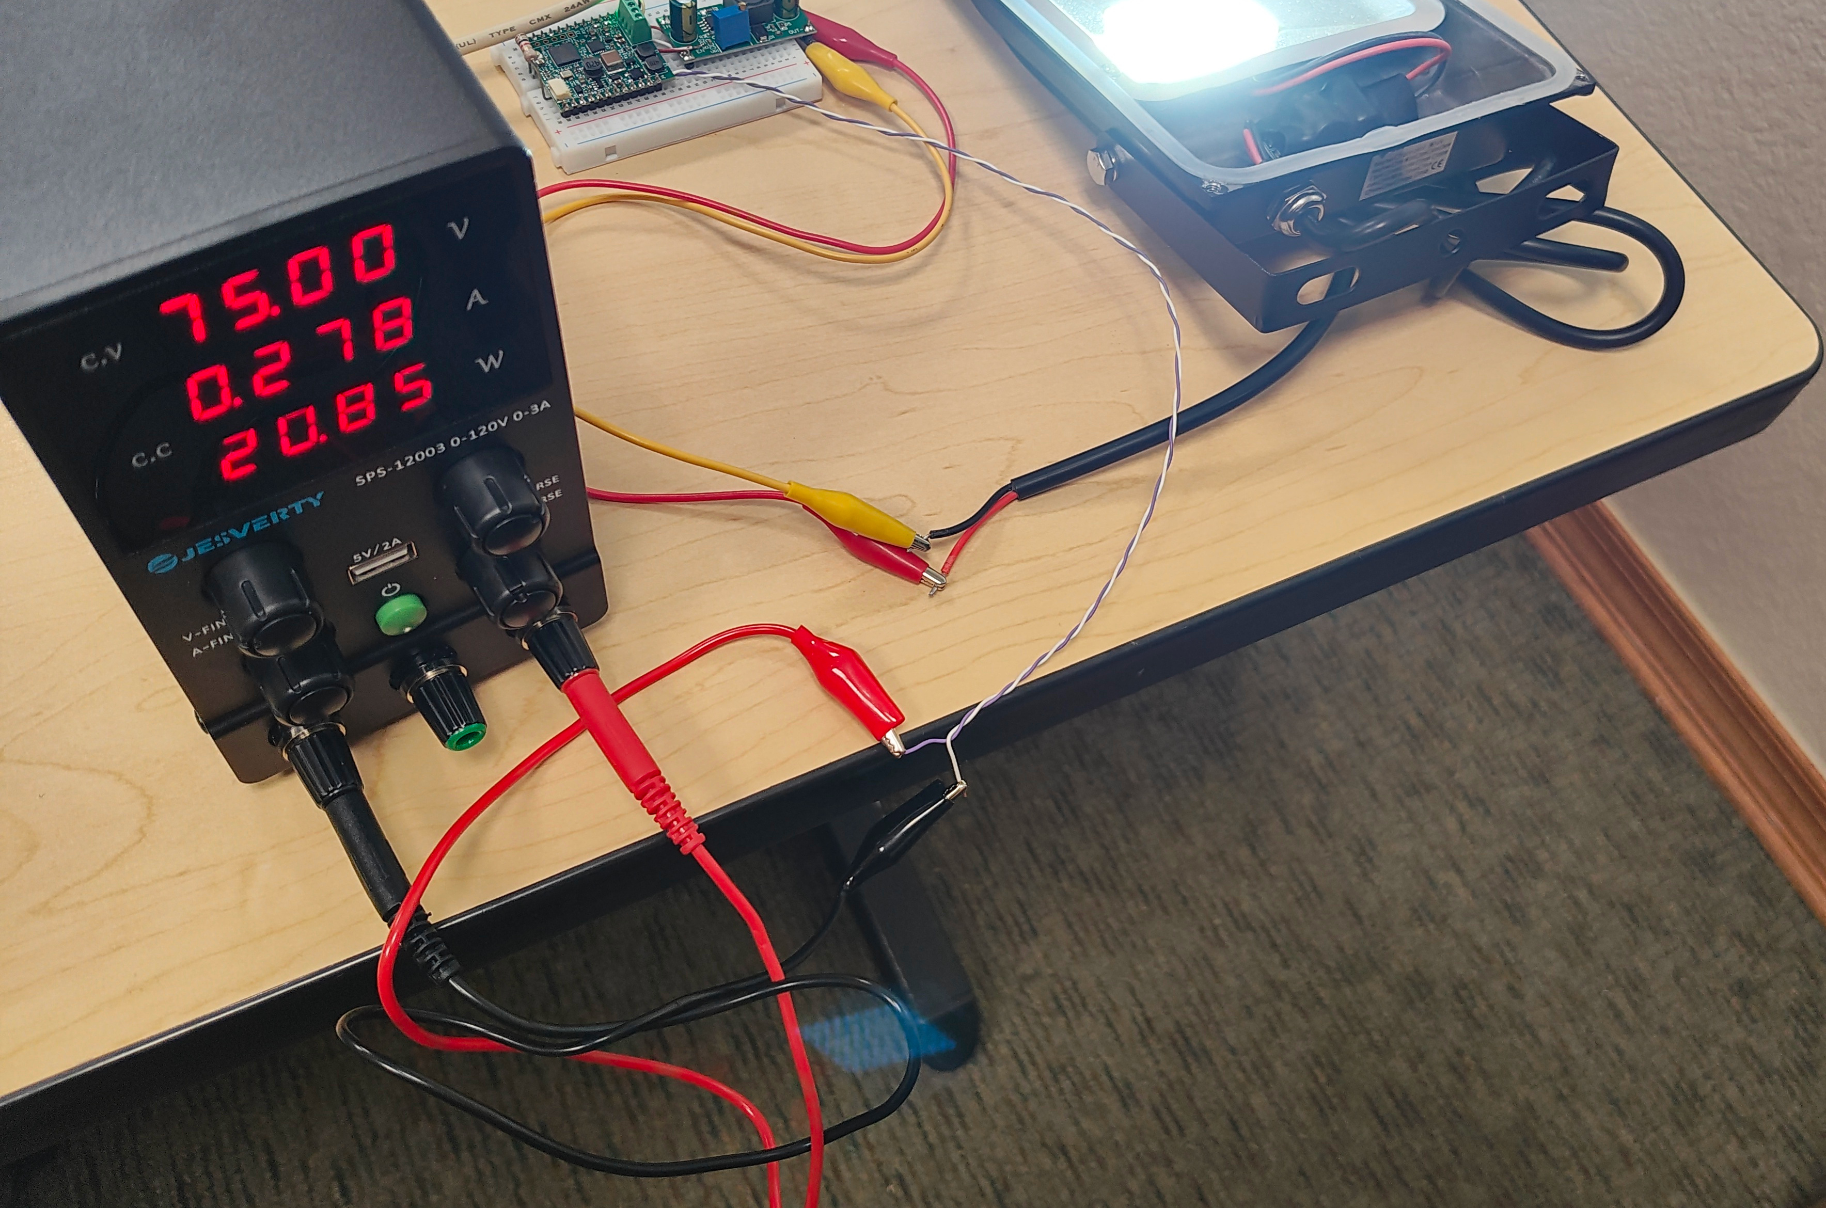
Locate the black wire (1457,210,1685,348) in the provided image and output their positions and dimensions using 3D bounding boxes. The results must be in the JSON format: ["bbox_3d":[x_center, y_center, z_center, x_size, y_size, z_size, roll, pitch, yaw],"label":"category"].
[{"bbox_3d":[0.198,-0.098,0.394,0.062,0.020,0.040,-9,61,-12],"label":"black wire"}]

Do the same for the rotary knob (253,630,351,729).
[{"bbox_3d":[-0.121,0.013,0.263,0.019,0.019,0.016,-30,67,-22],"label":"rotary knob"}]

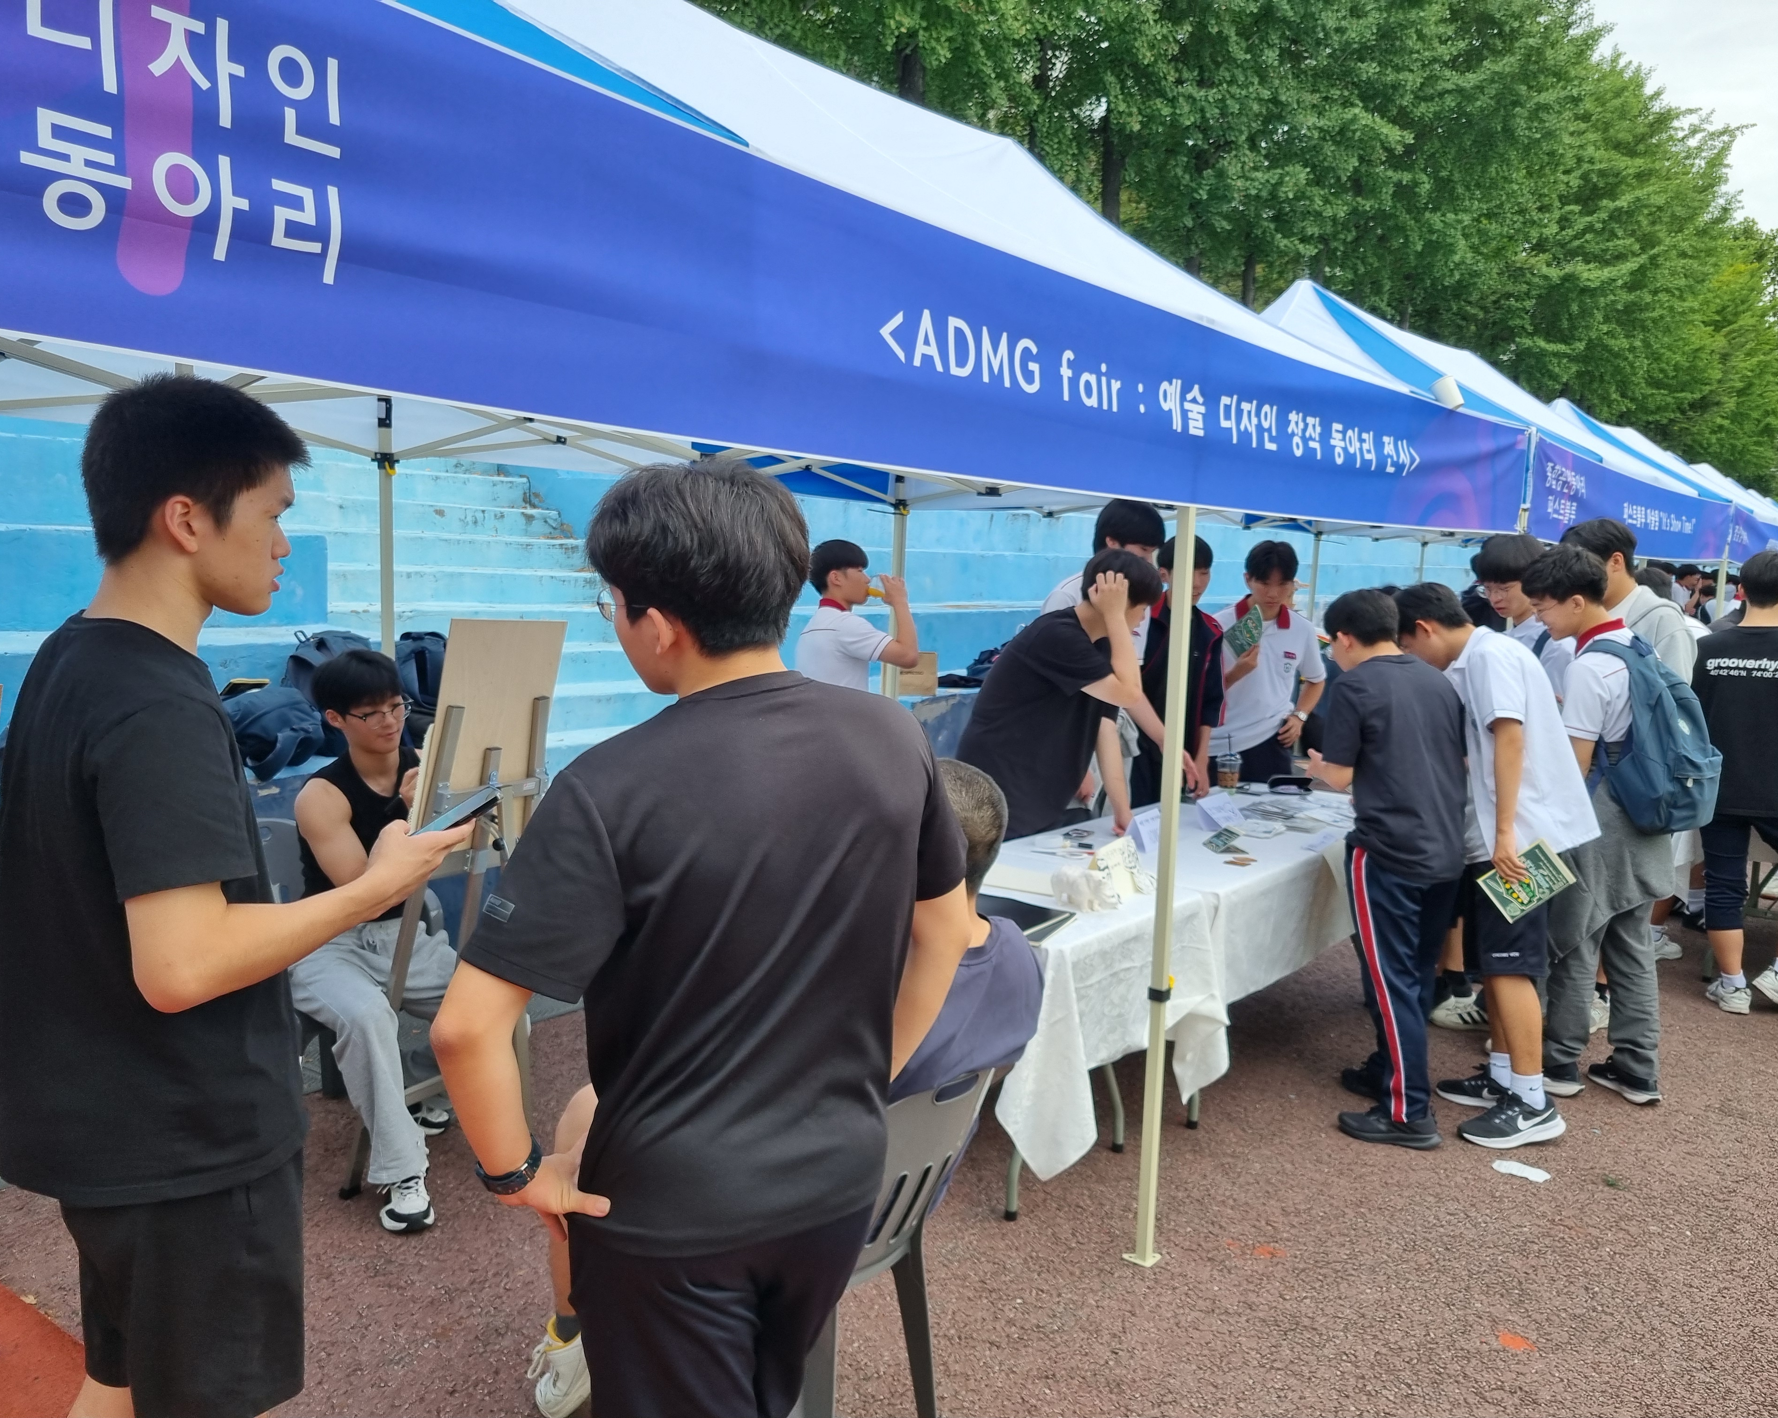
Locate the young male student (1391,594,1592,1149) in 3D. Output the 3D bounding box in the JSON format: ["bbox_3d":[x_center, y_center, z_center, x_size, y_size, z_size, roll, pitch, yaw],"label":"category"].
[{"bbox_3d":[1.803,0.432,4.200,0.580,1.600,0.460,4,7,14],"label":"young male student"}]

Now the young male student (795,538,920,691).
[{"bbox_3d":[-0.138,0.154,5.408,0.450,1.610,0.460,1,7,-12],"label":"young male student"}]

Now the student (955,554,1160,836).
[{"bbox_3d":[0.498,0.319,4.259,0.700,1.590,0.500,6,8,29],"label":"student"}]

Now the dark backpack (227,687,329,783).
[{"bbox_3d":[-2.208,0.061,4.915,0.320,0.280,0.420,7,8,36],"label":"dark backpack"}]

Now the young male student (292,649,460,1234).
[{"bbox_3d":[-1.323,0.519,3.771,0.600,1.310,0.900,-4,9,-41],"label":"young male student"}]

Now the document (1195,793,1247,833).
[{"bbox_3d":[1.072,0.320,4.580,0.115,0.095,0.210,7,8,36],"label":"document"}]

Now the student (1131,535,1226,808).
[{"bbox_3d":[1.137,0.163,5.789,0.420,1.730,0.480,8,9,42],"label":"student"}]

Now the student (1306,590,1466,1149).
[{"bbox_3d":[1.402,0.413,3.983,0.430,1.530,0.450,6,7,29],"label":"student"}]

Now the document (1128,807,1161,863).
[{"bbox_3d":[0.772,0.355,4.185,0.115,0.095,0.210,7,8,36],"label":"document"}]

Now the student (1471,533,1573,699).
[{"bbox_3d":[2.223,0.260,5.128,0.400,1.760,0.460,1,7,-12],"label":"student"}]

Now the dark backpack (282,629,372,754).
[{"bbox_3d":[-2.072,-0.063,5.250,0.240,0.440,0.330,7,8,36],"label":"dark backpack"}]

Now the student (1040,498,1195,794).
[{"bbox_3d":[0.814,0.152,5.253,0.550,1.850,0.520,4,7,20],"label":"student"}]

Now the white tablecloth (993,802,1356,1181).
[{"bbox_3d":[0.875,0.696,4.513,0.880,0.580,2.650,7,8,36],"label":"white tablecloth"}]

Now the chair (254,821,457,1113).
[{"bbox_3d":[-1.426,0.717,3.654,0.530,0.800,0.550,-4,9,-41],"label":"chair"}]

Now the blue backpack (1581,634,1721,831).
[{"bbox_3d":[2.283,0.073,4.250,0.320,0.490,0.240,-7,0,-31],"label":"blue backpack"}]

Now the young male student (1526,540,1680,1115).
[{"bbox_3d":[2.151,0.340,4.285,0.420,1.660,0.460,6,8,32],"label":"young male student"}]

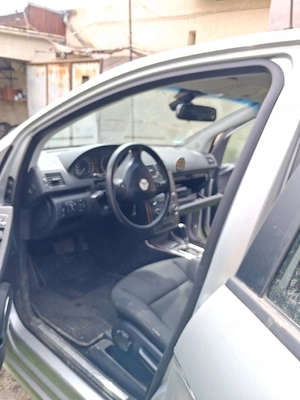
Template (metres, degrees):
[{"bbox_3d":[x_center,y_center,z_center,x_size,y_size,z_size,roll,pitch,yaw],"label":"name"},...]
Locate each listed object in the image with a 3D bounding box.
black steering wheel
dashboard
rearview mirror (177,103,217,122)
[{"bbox_3d":[-0.047,-0.061,1.357,0.100,0.380,0.380,-7,3,44],"label":"black steering wheel"},{"bbox_3d":[-0.045,-0.107,1.852,0.420,0.435,1.400,9,14,43],"label":"dashboard"},{"bbox_3d":[0.219,-0.431,1.544,0.235,0.078,0.045,-7,16,-32],"label":"rearview mirror"}]

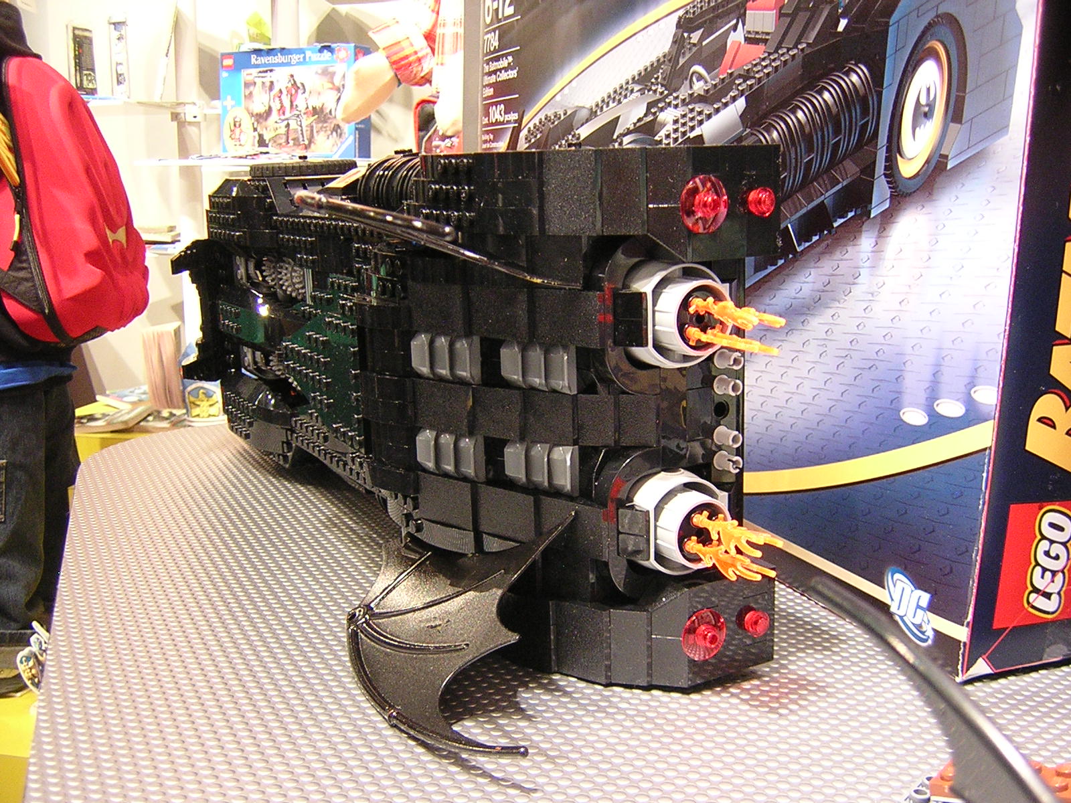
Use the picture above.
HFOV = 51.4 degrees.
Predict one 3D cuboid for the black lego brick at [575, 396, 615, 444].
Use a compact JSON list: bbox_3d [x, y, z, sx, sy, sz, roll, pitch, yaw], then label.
[{"bbox_3d":[0.020,0.005,0.341,0.012,0.016,0.009,1,12,12],"label":"black lego brick"}]

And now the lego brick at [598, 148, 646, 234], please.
[{"bbox_3d":[0.025,-0.060,0.316,0.013,0.024,0.010,0,11,9],"label":"lego brick"}]

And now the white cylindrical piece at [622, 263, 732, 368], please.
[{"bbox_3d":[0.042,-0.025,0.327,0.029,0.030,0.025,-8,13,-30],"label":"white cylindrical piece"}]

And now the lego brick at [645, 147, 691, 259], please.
[{"bbox_3d":[0.035,-0.055,0.314,0.010,0.032,0.016,-8,13,-30],"label":"lego brick"}]

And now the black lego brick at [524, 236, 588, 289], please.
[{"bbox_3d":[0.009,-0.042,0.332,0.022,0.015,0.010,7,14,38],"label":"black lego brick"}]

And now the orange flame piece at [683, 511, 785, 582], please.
[{"bbox_3d":[0.057,0.041,0.317,0.011,0.015,0.034,-8,13,-29],"label":"orange flame piece"}]

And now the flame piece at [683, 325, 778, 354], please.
[{"bbox_3d":[0.053,-0.017,0.302,0.009,0.005,0.036,-8,13,-30],"label":"flame piece"}]

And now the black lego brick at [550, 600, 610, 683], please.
[{"bbox_3d":[0.013,0.074,0.347,0.010,0.024,0.024,-8,13,-30],"label":"black lego brick"}]

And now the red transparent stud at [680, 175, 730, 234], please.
[{"bbox_3d":[0.047,-0.054,0.308,0.016,0.016,0.006,-8,13,-29],"label":"red transparent stud"}]

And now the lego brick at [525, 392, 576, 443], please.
[{"bbox_3d":[0.007,0.004,0.347,0.018,0.016,0.010,5,13,31],"label":"lego brick"}]

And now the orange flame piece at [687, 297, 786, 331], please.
[{"bbox_3d":[0.053,-0.024,0.300,0.009,0.006,0.037,-8,13,-30],"label":"orange flame piece"}]

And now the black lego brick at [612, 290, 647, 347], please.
[{"bbox_3d":[0.029,-0.024,0.322,0.010,0.016,0.007,3,12,24],"label":"black lego brick"}]

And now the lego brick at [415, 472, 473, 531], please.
[{"bbox_3d":[-0.031,0.033,0.369,0.010,0.016,0.030,-8,13,-30],"label":"lego brick"}]

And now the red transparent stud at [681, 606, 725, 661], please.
[{"bbox_3d":[0.051,0.071,0.333,0.016,0.016,0.006,-8,13,-29],"label":"red transparent stud"}]

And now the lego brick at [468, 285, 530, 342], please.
[{"bbox_3d":[-0.008,-0.028,0.345,0.025,0.016,0.010,8,15,39],"label":"lego brick"}]

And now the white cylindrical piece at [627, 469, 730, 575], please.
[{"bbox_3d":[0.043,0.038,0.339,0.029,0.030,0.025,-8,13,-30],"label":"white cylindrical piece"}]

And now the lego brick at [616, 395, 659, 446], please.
[{"bbox_3d":[0.029,0.005,0.337,0.010,0.016,0.016,-8,13,-30],"label":"lego brick"}]

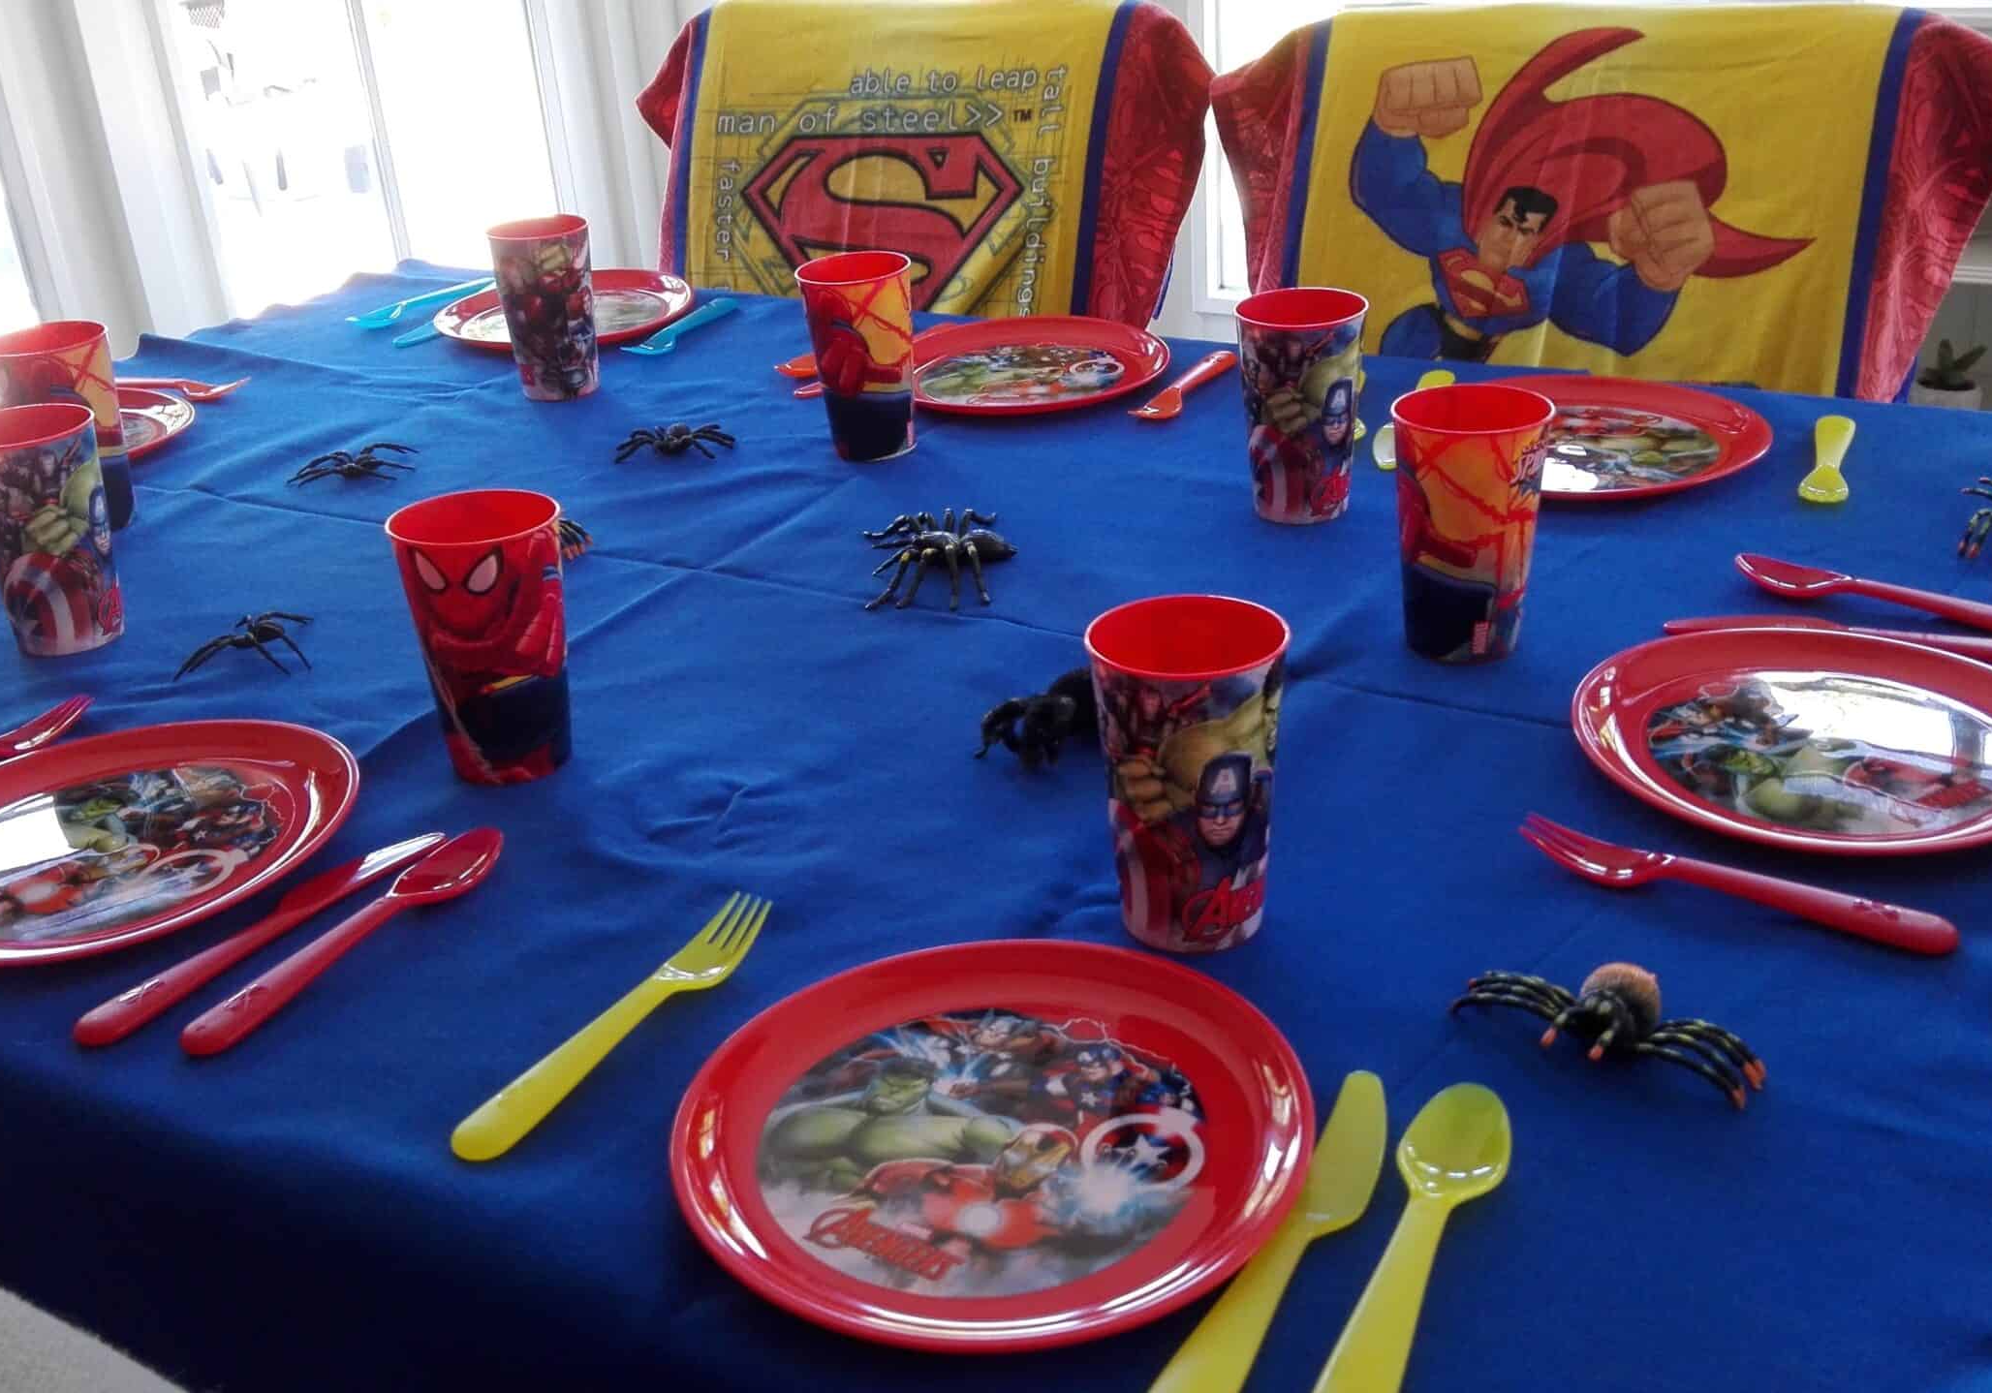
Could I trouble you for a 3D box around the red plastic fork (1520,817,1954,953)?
[{"bbox_3d":[0.290,0.073,0.703,0.164,0.016,0.026,13,32,29],"label":"red plastic fork"}]

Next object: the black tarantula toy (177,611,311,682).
[{"bbox_3d":[-0.427,-0.029,1.009,0.080,0.022,0.060,-15,30,-21],"label":"black tarantula toy"}]

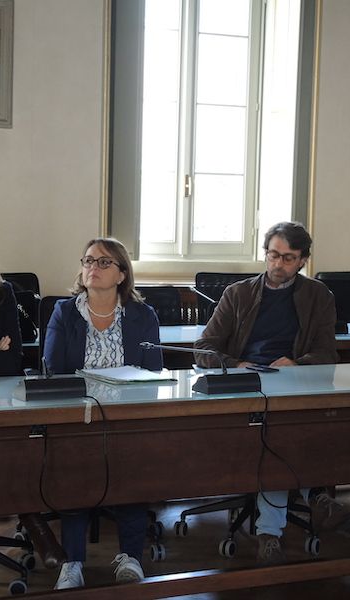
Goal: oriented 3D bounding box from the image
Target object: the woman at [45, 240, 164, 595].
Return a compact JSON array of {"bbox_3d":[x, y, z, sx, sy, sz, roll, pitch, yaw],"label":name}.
[{"bbox_3d":[-0.262,0.379,4.876,0.502,1.202,0.729,1,4,-5],"label":"woman"}]

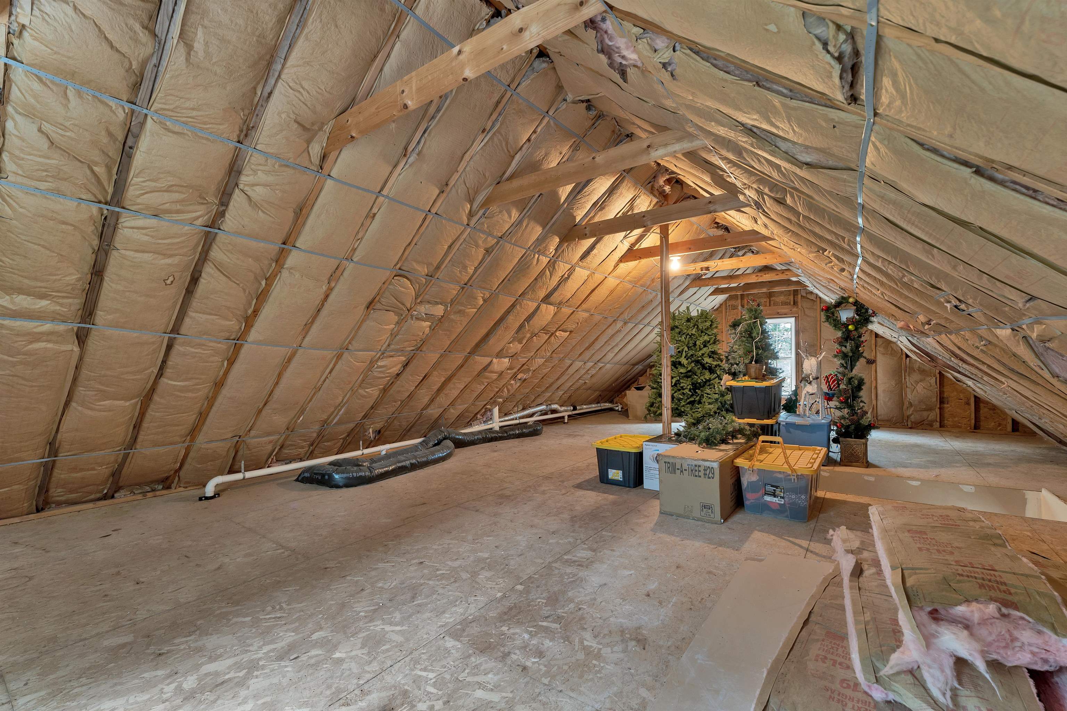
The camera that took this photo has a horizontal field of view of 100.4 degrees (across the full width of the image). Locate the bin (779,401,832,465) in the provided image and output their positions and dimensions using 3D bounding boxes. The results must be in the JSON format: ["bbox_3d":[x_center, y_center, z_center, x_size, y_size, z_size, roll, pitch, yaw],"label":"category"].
[{"bbox_3d":[3.404,1.025,5.543,0.530,0.500,0.820,-1,-1,36],"label":"bin"}]

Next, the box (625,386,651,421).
[{"bbox_3d":[2.349,1.024,9.514,0.550,0.660,0.500,-1,-1,36],"label":"box"}]

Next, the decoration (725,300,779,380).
[{"bbox_3d":[2.461,-0.182,4.989,0.520,0.900,0.500,0,-1,37],"label":"decoration"}]

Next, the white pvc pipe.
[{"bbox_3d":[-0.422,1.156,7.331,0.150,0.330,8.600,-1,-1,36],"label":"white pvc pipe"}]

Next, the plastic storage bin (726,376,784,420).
[{"bbox_3d":[2.509,0.483,4.970,0.477,0.386,0.750,0,-1,37],"label":"plastic storage bin"}]

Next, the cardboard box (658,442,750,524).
[{"bbox_3d":[1.519,1.028,3.839,0.475,0.470,1.050,0,-1,38],"label":"cardboard box"}]

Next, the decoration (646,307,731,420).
[{"bbox_3d":[2.577,0.252,7.388,1.400,2.120,1.380,-1,-1,36],"label":"decoration"}]

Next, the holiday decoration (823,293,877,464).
[{"bbox_3d":[3.720,0.283,5.229,0.530,1.970,0.450,-1,-1,36],"label":"holiday decoration"}]

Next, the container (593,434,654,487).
[{"bbox_3d":[1.001,1.079,4.595,0.509,0.380,0.782,0,-1,33],"label":"container"}]

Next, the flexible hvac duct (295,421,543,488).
[{"bbox_3d":[-0.916,1.139,5.823,0.730,0.270,4.000,0,-1,37],"label":"flexible hvac duct"}]

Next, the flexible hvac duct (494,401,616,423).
[{"bbox_3d":[0.673,1.110,9.070,0.300,0.290,4.600,-1,-1,36],"label":"flexible hvac duct"}]

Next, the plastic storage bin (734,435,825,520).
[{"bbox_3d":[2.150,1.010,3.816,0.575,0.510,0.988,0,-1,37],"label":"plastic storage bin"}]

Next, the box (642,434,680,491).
[{"bbox_3d":[1.365,1.045,4.348,0.370,0.444,0.566,0,-1,35],"label":"box"}]

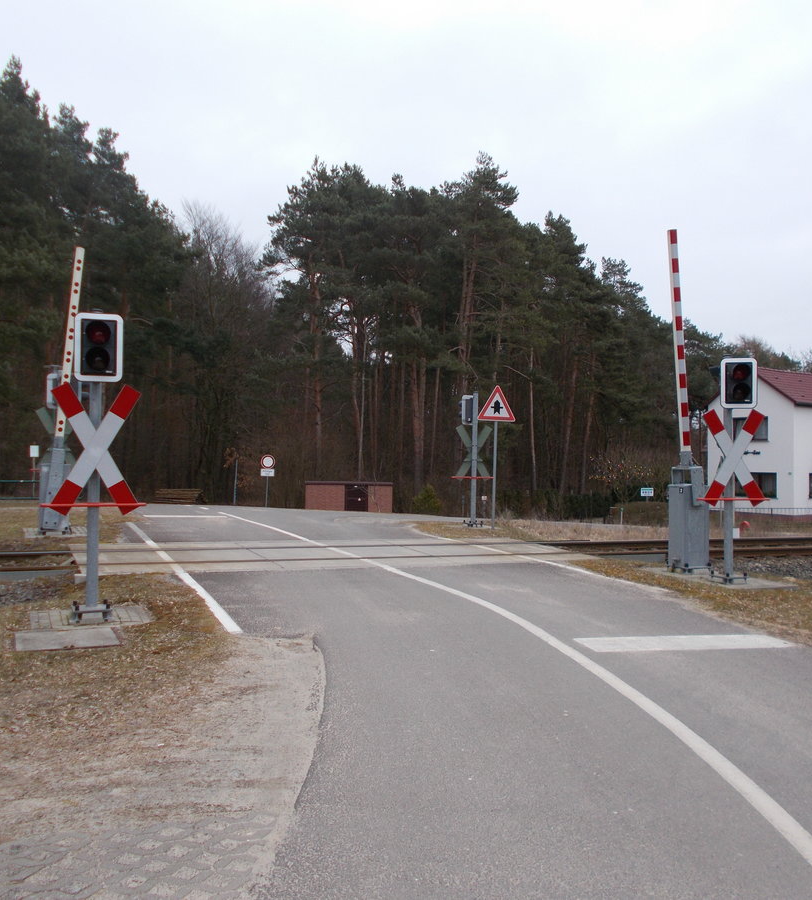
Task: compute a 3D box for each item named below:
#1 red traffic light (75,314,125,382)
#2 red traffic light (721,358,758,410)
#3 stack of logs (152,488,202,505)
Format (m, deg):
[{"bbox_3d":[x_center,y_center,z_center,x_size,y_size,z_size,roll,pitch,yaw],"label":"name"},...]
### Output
[{"bbox_3d":[-2.502,-0.836,7.350,0.380,0.555,0.300,1,-1,-15],"label":"red traffic light"},{"bbox_3d":[3.734,-0.751,10.100,0.380,0.555,0.300,0,-1,11],"label":"red traffic light"},{"bbox_3d":[-9.424,1.968,37.500,2.050,0.680,1.100,1,-1,10],"label":"stack of logs"}]

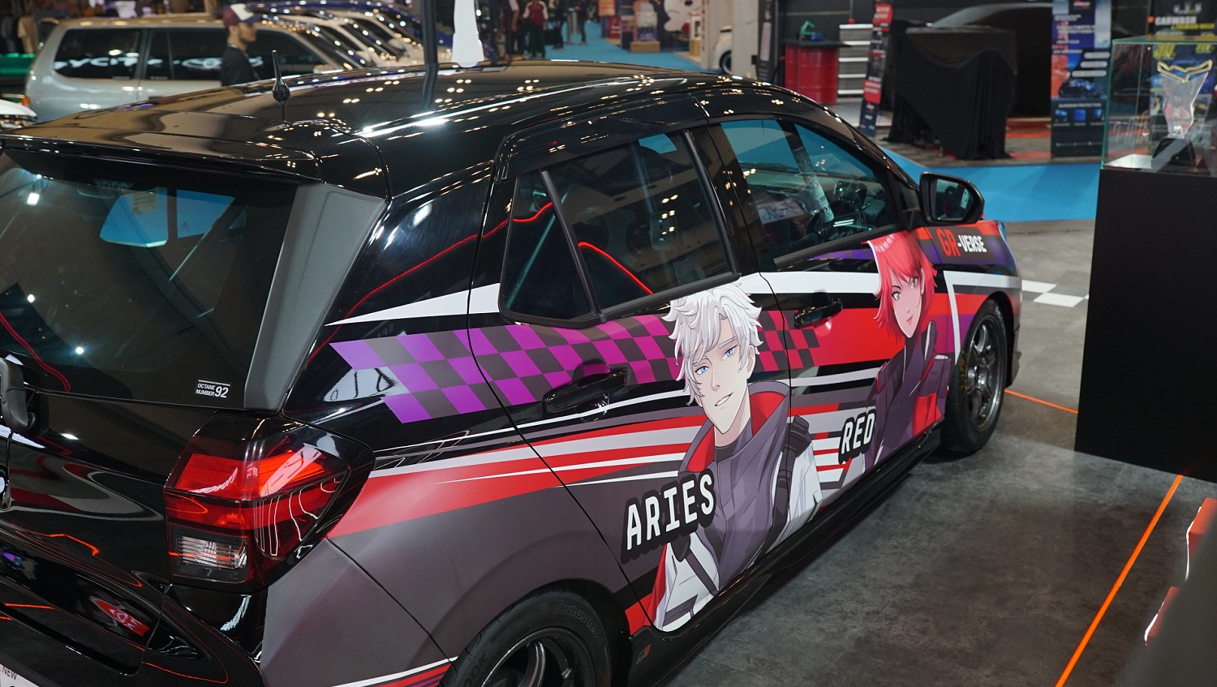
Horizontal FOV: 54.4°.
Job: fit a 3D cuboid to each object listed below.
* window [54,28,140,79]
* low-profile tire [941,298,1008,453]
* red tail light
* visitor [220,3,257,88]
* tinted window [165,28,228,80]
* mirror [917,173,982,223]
[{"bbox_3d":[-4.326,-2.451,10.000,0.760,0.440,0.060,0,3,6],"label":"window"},{"bbox_3d":[1.241,0.093,4.211,0.200,0.580,0.580,10,20,34],"label":"low-profile tire"},{"bbox_3d":[-0.522,0.234,1.785,0.255,0.260,0.200,10,20,34],"label":"red tail light"},{"bbox_3d":[-2.414,-1.443,8.033,0.290,1.650,0.460,-4,17,-8],"label":"visitor"},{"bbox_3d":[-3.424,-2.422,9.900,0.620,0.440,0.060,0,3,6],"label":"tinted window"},{"bbox_3d":[0.953,-0.413,3.343,0.190,0.150,0.115,10,20,34],"label":"mirror"}]

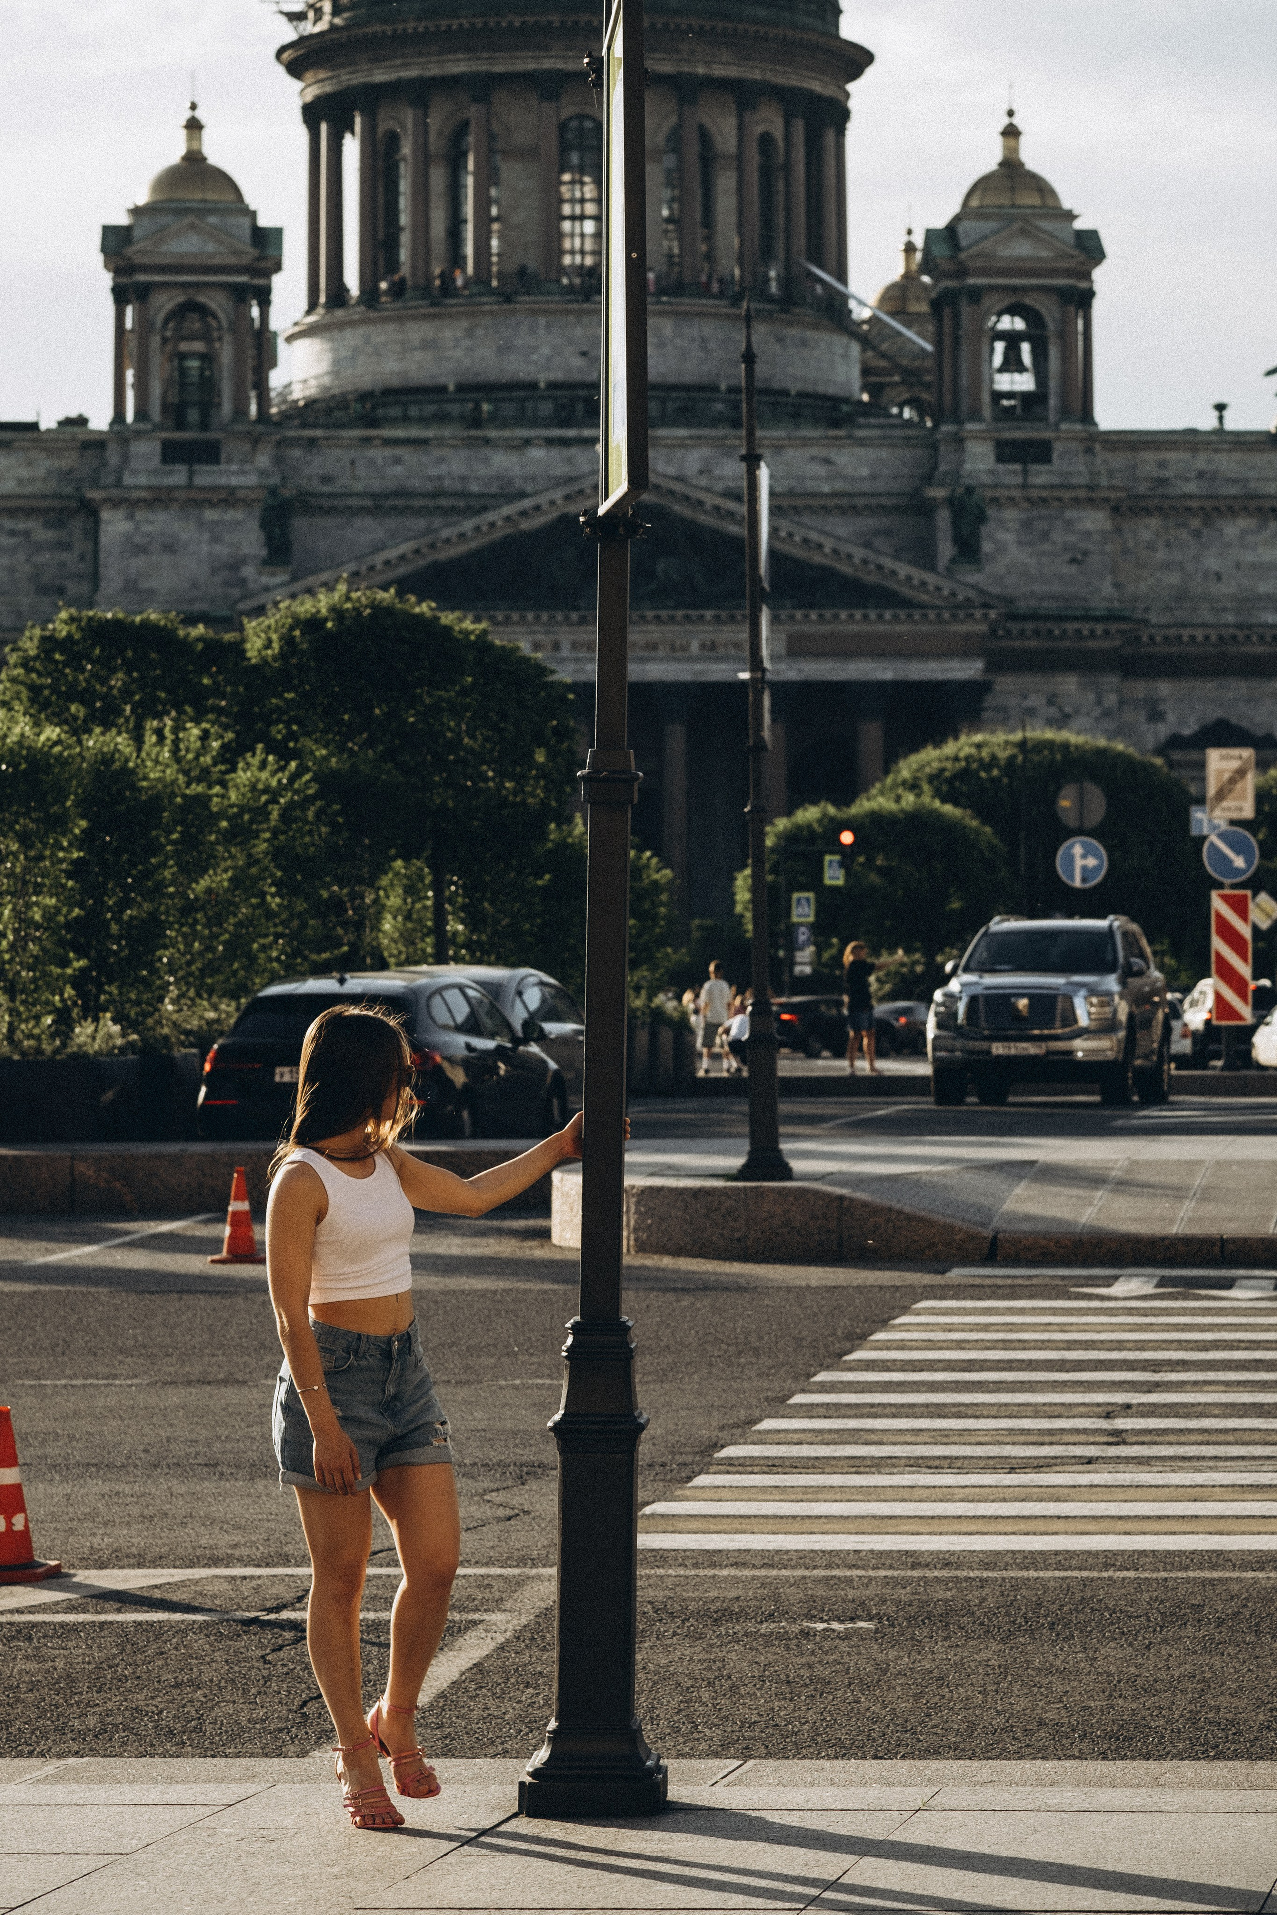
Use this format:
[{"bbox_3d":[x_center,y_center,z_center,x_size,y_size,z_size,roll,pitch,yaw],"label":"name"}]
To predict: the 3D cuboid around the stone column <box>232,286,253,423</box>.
[{"bbox_3d":[-24.856,-37.737,320.000,1.250,8.800,1.250,0,0,0],"label":"stone column"}]

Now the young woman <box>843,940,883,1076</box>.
[{"bbox_3d":[2.766,0.613,62.500,0.500,1.660,0.480,0,0,0],"label":"young woman"}]

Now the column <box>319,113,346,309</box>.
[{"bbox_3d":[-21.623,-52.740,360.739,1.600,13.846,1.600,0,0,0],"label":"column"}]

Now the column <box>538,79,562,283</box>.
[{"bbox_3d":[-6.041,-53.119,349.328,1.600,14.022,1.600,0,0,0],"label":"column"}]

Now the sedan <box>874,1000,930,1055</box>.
[{"bbox_3d":[5.962,1.606,113.000,1.820,1.470,4.500,0,0,-15],"label":"sedan"}]

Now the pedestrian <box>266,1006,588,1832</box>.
[{"bbox_3d":[-0.430,0.973,10.800,0.660,1.720,0.520,0,1,-41],"label":"pedestrian"}]

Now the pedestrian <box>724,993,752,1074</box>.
[{"bbox_3d":[1.277,0.986,66.000,0.500,1.060,0.500,0,1,-30],"label":"pedestrian"}]

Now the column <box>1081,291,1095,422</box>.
[{"bbox_3d":[29.778,-39.655,337.519,0.970,8.752,0.970,0,0,-3],"label":"column"}]

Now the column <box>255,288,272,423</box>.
[{"bbox_3d":[-22.565,-36.286,307.700,1.100,8.300,1.100,0,0,-4],"label":"column"}]

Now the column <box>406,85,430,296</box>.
[{"bbox_3d":[-13.908,-48.588,323.900,1.450,13.500,1.450,0,0,-4],"label":"column"}]

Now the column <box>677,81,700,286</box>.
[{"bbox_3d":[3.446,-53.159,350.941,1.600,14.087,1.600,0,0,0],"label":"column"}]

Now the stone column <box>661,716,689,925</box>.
[{"bbox_3d":[2.233,-8.246,311.000,1.800,16.000,1.800,0,0,0],"label":"stone column"}]

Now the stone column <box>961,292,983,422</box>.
[{"bbox_3d":[21.112,-38.091,323.000,1.250,8.800,1.250,0,0,0],"label":"stone column"}]

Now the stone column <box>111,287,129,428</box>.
[{"bbox_3d":[-31.182,-36.200,307.200,1.100,8.400,1.100,0,0,-4],"label":"stone column"}]

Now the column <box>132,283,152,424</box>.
[{"bbox_3d":[-29.768,-36.146,305.900,1.200,8.400,1.200,0,0,-4],"label":"column"}]

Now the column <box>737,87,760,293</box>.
[{"bbox_3d":[7.346,-51.253,341.000,1.450,13.800,1.450,0,0,0],"label":"column"}]

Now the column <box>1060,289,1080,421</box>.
[{"bbox_3d":[26.110,-36.475,309.300,1.200,8.300,1.200,0,0,-4],"label":"column"}]

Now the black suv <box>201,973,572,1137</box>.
[{"bbox_3d":[-2.100,0.920,43.700,1.900,1.570,4.650,0,0,14],"label":"black suv"}]

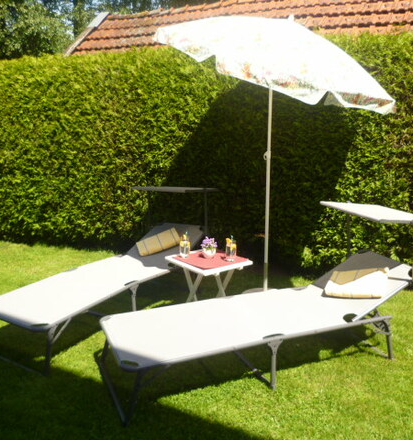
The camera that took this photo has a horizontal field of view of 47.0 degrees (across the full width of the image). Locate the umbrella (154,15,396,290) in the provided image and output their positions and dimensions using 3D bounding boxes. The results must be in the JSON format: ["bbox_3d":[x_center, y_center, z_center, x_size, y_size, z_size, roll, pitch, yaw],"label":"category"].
[{"bbox_3d":[0.513,-0.383,3.610,1.768,2.176,1.768,0,13,0],"label":"umbrella"}]

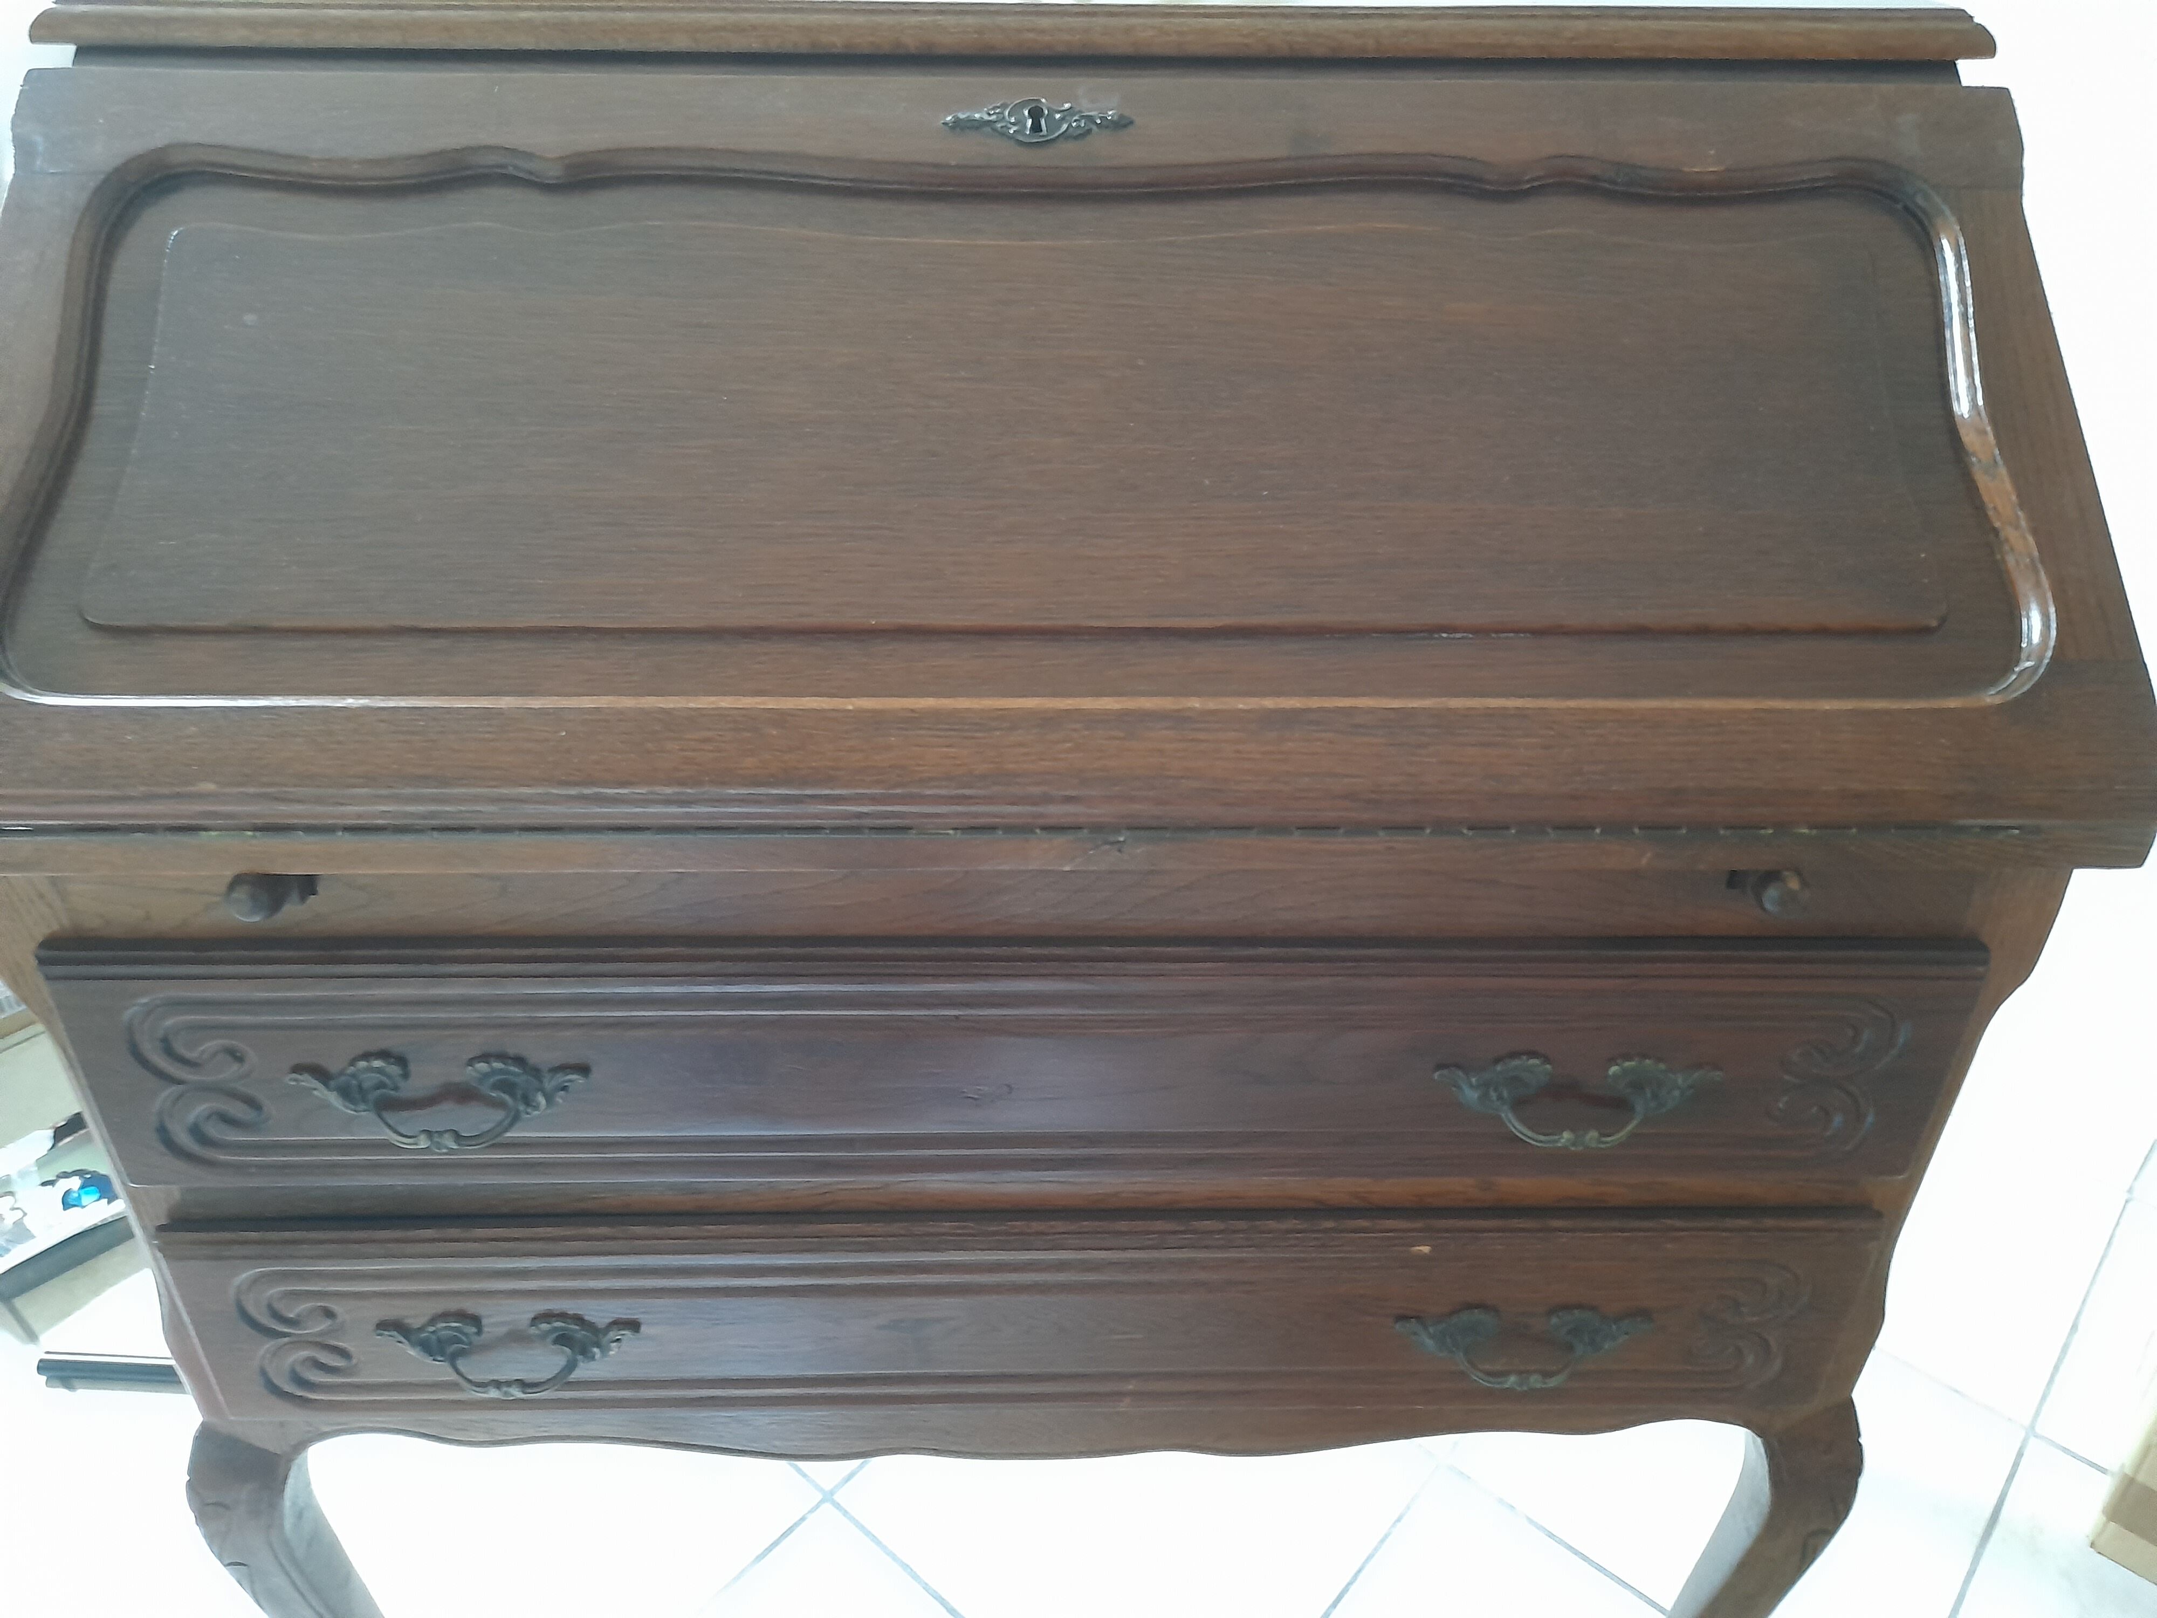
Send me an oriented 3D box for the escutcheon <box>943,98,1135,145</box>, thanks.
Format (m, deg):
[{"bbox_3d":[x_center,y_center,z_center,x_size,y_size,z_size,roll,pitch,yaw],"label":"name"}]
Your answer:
[{"bbox_3d":[-0.018,-0.317,0.717,0.087,0.005,0.025,0,70,-1],"label":"escutcheon"}]

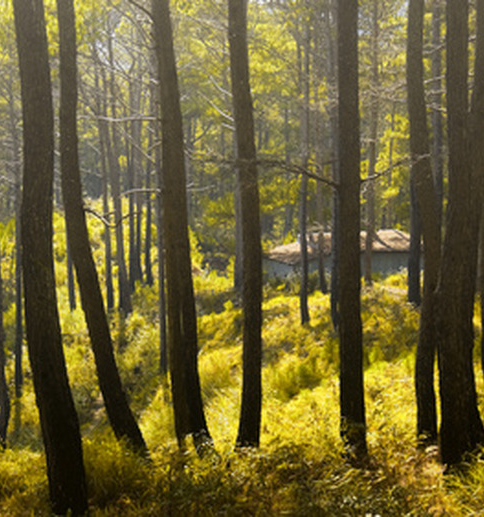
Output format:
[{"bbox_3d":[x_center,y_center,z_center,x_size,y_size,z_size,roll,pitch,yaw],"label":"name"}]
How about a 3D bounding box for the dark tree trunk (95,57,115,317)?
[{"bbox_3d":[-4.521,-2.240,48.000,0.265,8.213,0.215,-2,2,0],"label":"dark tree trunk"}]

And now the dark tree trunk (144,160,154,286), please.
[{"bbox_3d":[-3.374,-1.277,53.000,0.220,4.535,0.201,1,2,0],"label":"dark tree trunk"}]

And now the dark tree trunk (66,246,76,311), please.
[{"bbox_3d":[-5.640,0.663,48.000,0.199,2.061,0.182,-4,2,0],"label":"dark tree trunk"}]

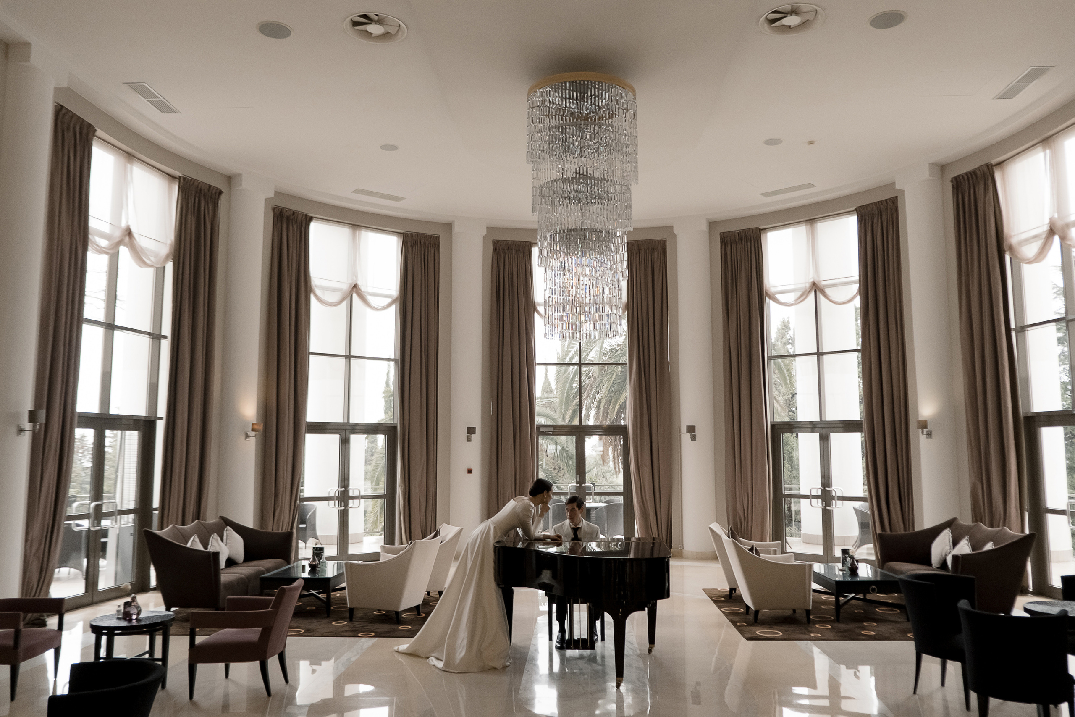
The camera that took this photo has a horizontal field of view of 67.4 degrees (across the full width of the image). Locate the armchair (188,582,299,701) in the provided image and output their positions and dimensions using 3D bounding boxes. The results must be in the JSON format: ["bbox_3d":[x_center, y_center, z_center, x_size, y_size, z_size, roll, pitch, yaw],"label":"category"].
[{"bbox_3d":[-2.165,2.106,6.140,0.750,0.790,0.630,-1,-7,3],"label":"armchair"}]

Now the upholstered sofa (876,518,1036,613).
[{"bbox_3d":[4.910,2.445,9.578,1.009,0.940,2.334,-1,-7,4],"label":"upholstered sofa"}]

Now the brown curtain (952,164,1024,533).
[{"bbox_3d":[6.133,0.218,10.961,0.250,5.640,0.800,3,-7,-22],"label":"brown curtain"}]

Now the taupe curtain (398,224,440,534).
[{"bbox_3d":[-2.120,0.601,14.397,0.752,5.737,0.198,4,-7,-30],"label":"taupe curtain"}]

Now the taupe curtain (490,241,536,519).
[{"bbox_3d":[-0.436,0.638,14.546,0.800,5.640,0.250,1,-7,-10],"label":"taupe curtain"}]

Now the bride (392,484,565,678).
[{"bbox_3d":[-0.495,1.832,7.077,1.470,1.540,0.820,1,-7,-10],"label":"bride"}]

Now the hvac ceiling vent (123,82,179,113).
[{"bbox_3d":[-4.307,-2.923,9.044,0.230,0.050,0.800,-1,-7,3],"label":"hvac ceiling vent"}]

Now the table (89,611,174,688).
[{"bbox_3d":[-3.094,2.248,6.144,0.575,0.515,0.575,0,-7,0],"label":"table"}]

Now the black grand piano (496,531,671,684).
[{"bbox_3d":[0.364,2.083,6.728,1.470,1.000,1.490,-1,-7,4],"label":"black grand piano"}]

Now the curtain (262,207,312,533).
[{"bbox_3d":[-3.750,0.450,12.082,0.190,5.447,0.720,-6,-9,41],"label":"curtain"}]

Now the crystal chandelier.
[{"bbox_3d":[0.498,-1.642,9.094,1.260,2.785,1.260,0,-6,0],"label":"crystal chandelier"}]

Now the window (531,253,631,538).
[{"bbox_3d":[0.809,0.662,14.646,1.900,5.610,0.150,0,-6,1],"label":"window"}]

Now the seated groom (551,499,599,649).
[{"bbox_3d":[0.379,2.057,7.929,0.514,1.365,0.791,-1,-7,5],"label":"seated groom"}]

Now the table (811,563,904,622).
[{"bbox_3d":[3.625,2.669,9.263,0.821,0.431,1.365,-1,-7,3],"label":"table"}]

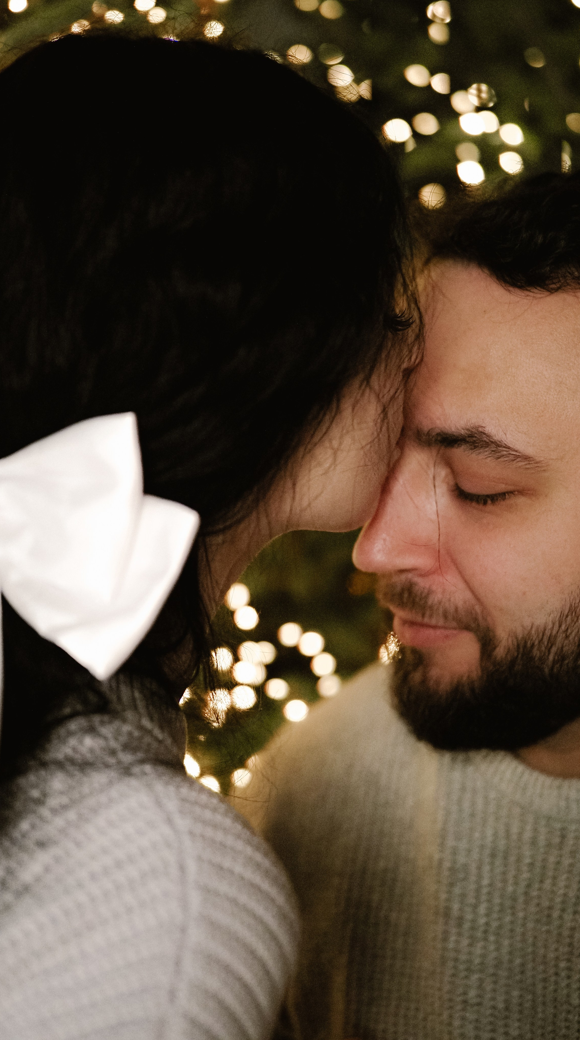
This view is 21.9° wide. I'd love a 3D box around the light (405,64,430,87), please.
[{"bbox_3d":[0.113,-0.394,1.330,0.022,0.020,0.020,0,5,0],"label":"light"}]

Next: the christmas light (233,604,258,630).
[{"bbox_3d":[-0.036,0.079,1.220,0.019,0.020,0.018,0,5,0],"label":"christmas light"}]

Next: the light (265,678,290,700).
[{"bbox_3d":[-0.010,0.137,1.220,0.019,0.018,0.017,0,5,0],"label":"light"}]

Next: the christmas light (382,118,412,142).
[{"bbox_3d":[0.094,-0.342,1.320,0.025,0.021,0.022,0,5,0],"label":"christmas light"}]

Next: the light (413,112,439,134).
[{"bbox_3d":[0.120,-0.351,1.330,0.022,0.019,0.019,0,5,0],"label":"light"}]

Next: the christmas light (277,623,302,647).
[{"bbox_3d":[0.000,0.093,1.220,0.019,0.019,0.018,0,5,0],"label":"christmas light"}]

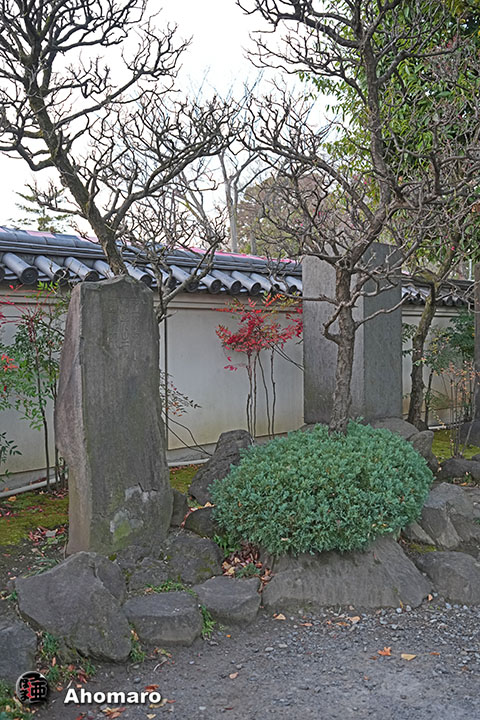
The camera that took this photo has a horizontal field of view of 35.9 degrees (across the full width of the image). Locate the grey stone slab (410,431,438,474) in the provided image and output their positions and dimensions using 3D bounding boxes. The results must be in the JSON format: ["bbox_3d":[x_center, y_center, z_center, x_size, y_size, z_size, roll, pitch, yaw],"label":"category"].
[{"bbox_3d":[1.492,0.765,6.050,0.300,0.410,0.300,0,2,0],"label":"grey stone slab"}]

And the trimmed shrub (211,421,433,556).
[{"bbox_3d":[0.538,0.755,4.880,1.440,0.700,1.250,0,2,0],"label":"trimmed shrub"}]

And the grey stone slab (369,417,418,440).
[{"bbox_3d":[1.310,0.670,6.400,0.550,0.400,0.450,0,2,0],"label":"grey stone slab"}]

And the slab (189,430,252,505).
[{"bbox_3d":[-0.134,0.821,5.650,0.550,0.570,0.450,0,2,0],"label":"slab"}]

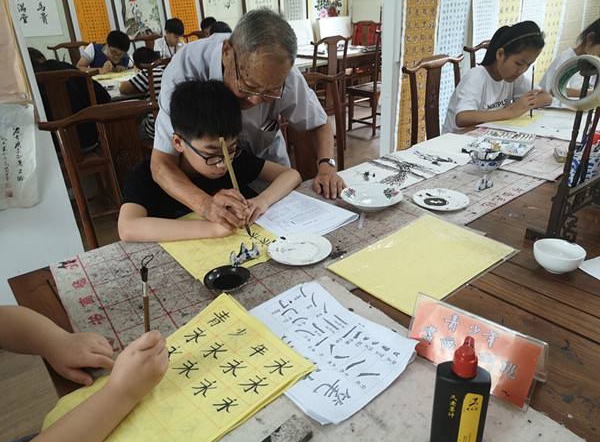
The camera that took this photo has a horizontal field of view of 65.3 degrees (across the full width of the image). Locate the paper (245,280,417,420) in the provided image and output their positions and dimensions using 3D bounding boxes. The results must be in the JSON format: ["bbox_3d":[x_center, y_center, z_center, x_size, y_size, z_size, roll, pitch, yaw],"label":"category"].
[{"bbox_3d":[0.038,0.204,0.840,0.225,0.010,0.305,-22,31,-34],"label":"paper"}]

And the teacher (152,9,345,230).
[{"bbox_3d":[-0.130,-0.004,1.563,0.560,1.320,0.720,-14,29,-21],"label":"teacher"}]

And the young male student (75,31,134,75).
[{"bbox_3d":[-1.834,-1.271,4.703,0.550,1.150,0.650,-20,30,-32],"label":"young male student"}]

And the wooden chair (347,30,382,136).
[{"bbox_3d":[0.779,-1.451,4.862,0.480,1.060,0.460,-22,31,-34],"label":"wooden chair"}]

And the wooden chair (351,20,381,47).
[{"bbox_3d":[0.625,-1.866,5.610,0.470,0.980,0.480,-23,33,-34],"label":"wooden chair"}]

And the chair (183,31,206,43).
[{"bbox_3d":[-1.002,-1.599,5.432,0.480,1.050,0.460,-20,29,-31],"label":"chair"}]

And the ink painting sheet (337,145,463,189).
[{"bbox_3d":[0.365,-0.194,1.653,0.400,0.006,0.270,-21,30,-33],"label":"ink painting sheet"}]

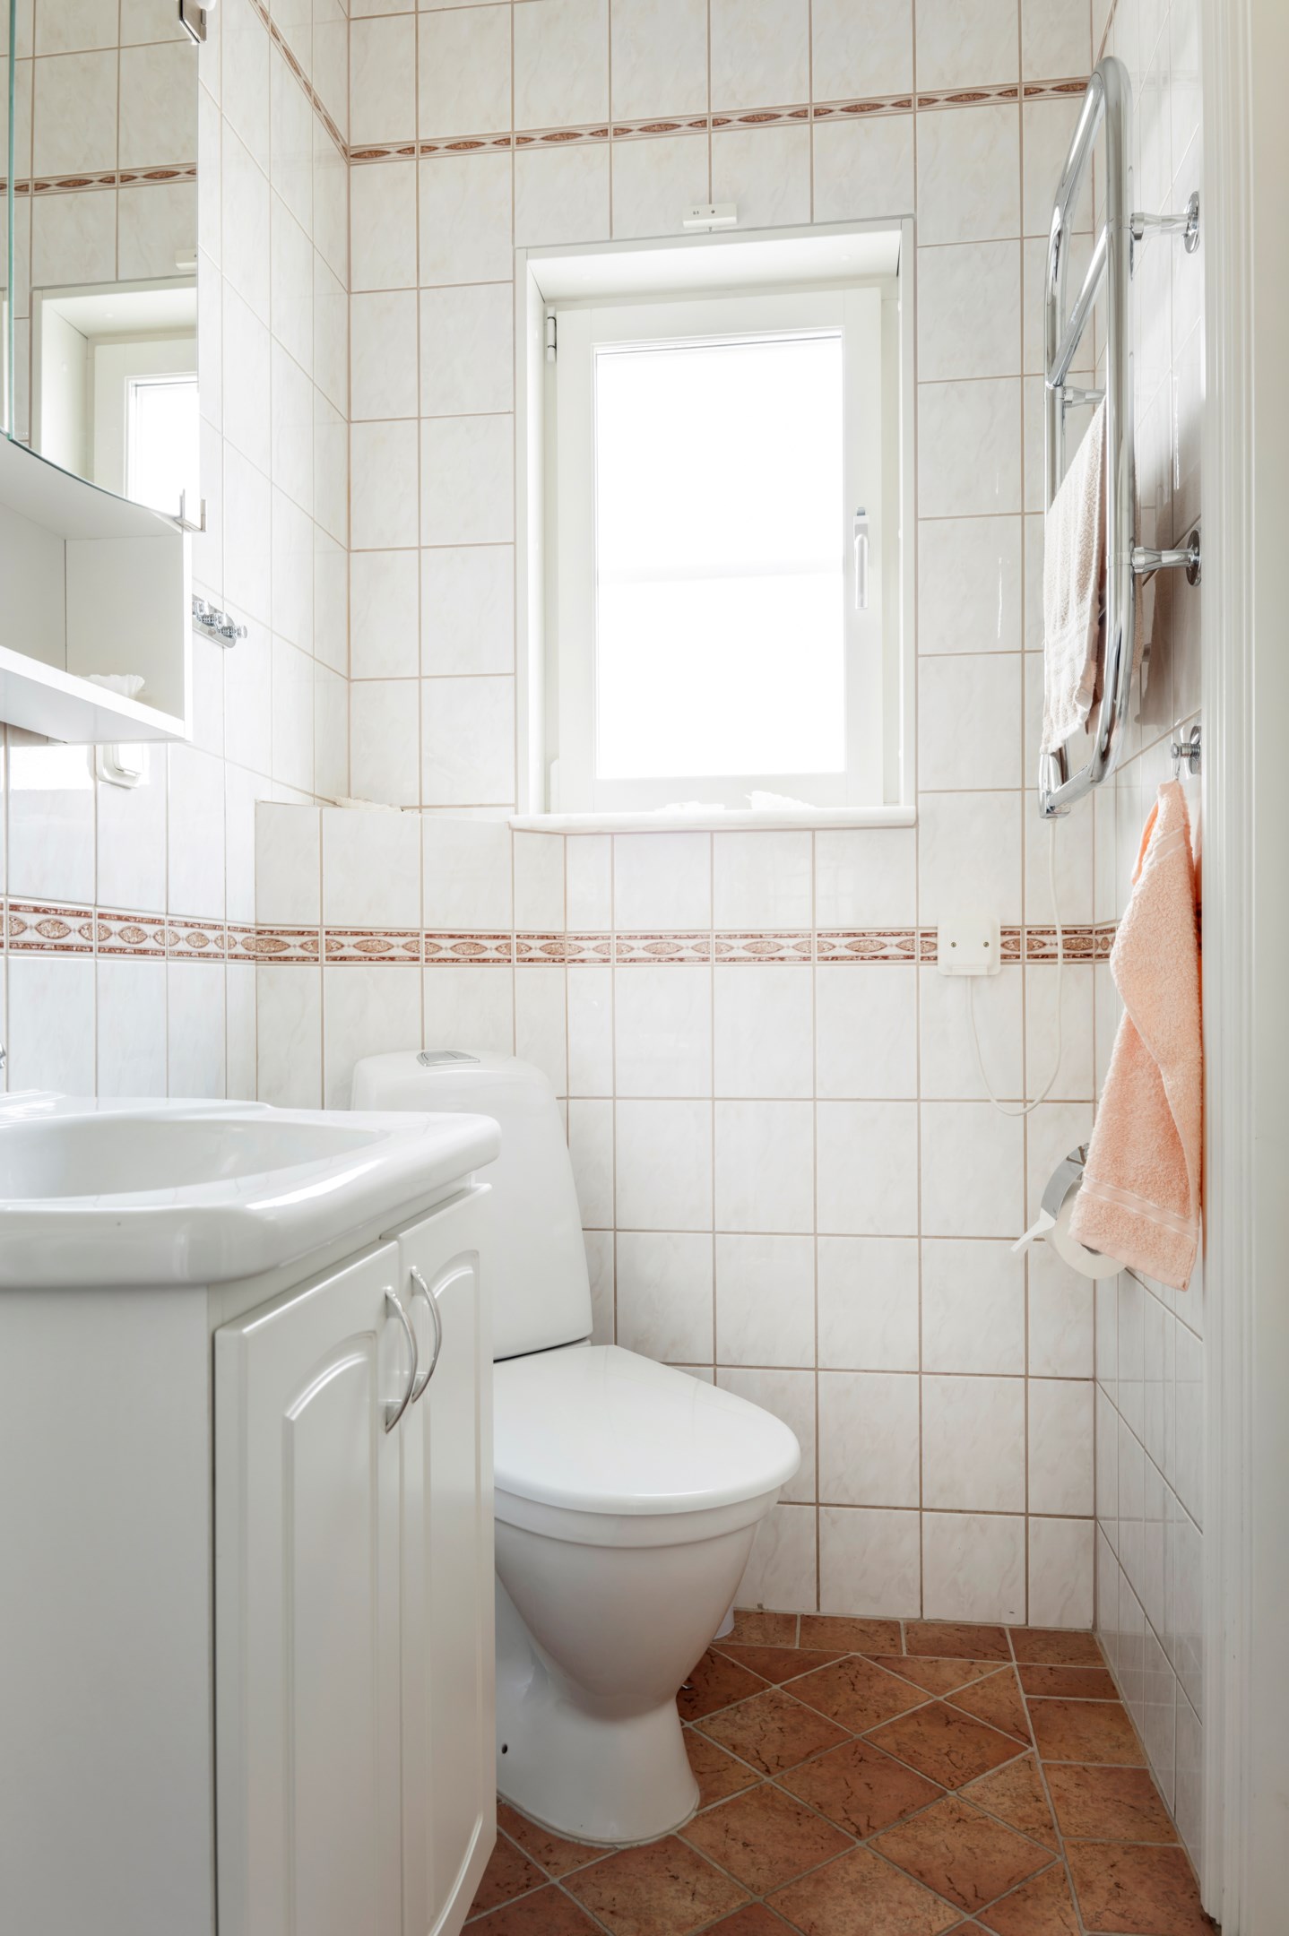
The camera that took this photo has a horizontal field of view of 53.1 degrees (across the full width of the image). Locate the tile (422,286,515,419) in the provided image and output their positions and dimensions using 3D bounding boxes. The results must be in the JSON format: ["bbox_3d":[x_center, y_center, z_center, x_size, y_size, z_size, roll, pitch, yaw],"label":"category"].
[{"bbox_3d":[-0.278,-0.964,2.017,0.149,0.200,0.010,0,0,8],"label":"tile"}]

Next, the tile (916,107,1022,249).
[{"bbox_3d":[0.476,-1.162,1.898,0.149,0.196,0.010,0,0,8],"label":"tile"}]

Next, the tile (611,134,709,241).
[{"bbox_3d":[0.024,-1.194,1.976,0.149,0.150,0.010,0,0,8],"label":"tile"}]

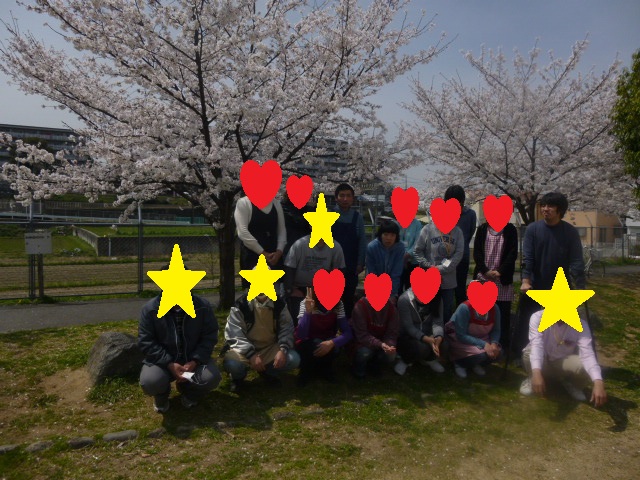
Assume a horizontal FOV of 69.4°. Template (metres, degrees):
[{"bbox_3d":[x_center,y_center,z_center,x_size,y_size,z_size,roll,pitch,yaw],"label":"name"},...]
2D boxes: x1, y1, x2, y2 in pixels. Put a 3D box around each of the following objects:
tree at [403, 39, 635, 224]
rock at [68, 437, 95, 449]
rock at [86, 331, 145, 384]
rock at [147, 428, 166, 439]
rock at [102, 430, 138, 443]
[{"bbox_3d":[4.799,-1.851,10.900,5.600,5.600,5.400,-1,2,-20],"label":"tree"},{"bbox_3d":[-1.373,1.165,2.660,0.135,0.060,0.095,0,0,-19],"label":"rock"},{"bbox_3d":[-1.640,1.000,3.950,0.620,0.380,0.460,0,0,-14],"label":"rock"},{"bbox_3d":[-0.985,1.168,2.785,0.115,0.055,0.090,0,0,-19],"label":"rock"},{"bbox_3d":[-1.183,1.165,2.740,0.195,0.060,0.105,0,0,-19],"label":"rock"}]

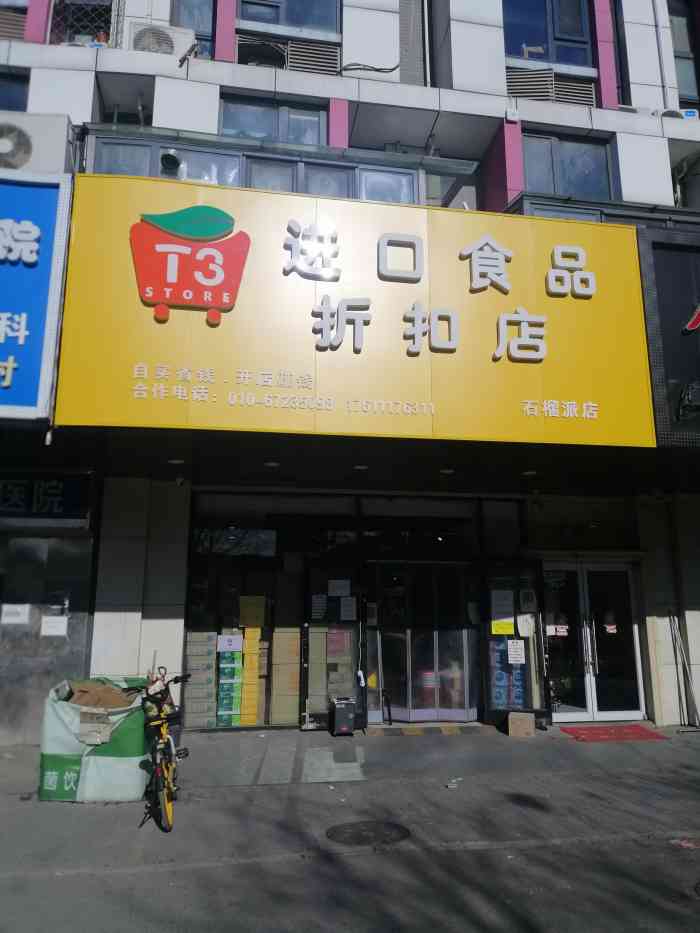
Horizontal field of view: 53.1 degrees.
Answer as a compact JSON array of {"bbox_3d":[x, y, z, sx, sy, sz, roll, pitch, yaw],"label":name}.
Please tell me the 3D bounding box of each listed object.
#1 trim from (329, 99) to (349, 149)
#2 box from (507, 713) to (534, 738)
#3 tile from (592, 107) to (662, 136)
[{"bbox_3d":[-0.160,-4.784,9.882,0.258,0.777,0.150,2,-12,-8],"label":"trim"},{"bbox_3d":[2.295,3.539,9.623,0.350,0.270,0.300,2,-12,-9],"label":"box"},{"bbox_3d":[4.046,-5.010,10.263,1.088,0.366,0.080,2,-12,-9],"label":"tile"}]

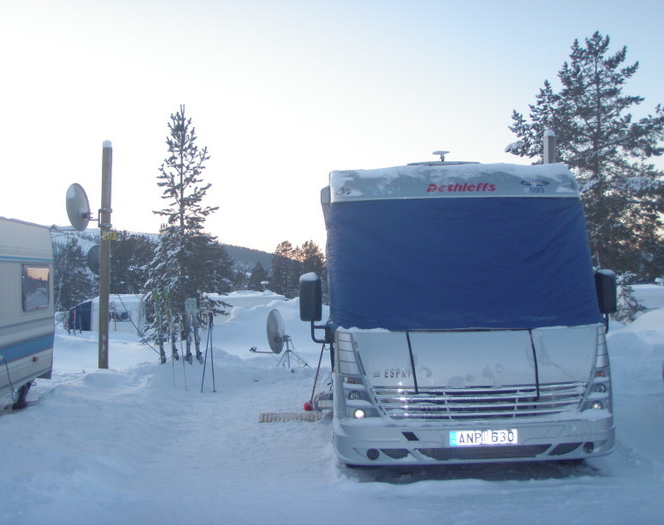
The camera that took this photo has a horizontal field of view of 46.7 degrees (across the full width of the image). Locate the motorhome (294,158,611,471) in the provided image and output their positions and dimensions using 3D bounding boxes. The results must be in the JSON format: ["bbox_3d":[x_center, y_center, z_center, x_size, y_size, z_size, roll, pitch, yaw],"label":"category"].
[{"bbox_3d":[1.190,0.523,9.433,2.420,2.800,7.000,-1,-2,1],"label":"motorhome"}]

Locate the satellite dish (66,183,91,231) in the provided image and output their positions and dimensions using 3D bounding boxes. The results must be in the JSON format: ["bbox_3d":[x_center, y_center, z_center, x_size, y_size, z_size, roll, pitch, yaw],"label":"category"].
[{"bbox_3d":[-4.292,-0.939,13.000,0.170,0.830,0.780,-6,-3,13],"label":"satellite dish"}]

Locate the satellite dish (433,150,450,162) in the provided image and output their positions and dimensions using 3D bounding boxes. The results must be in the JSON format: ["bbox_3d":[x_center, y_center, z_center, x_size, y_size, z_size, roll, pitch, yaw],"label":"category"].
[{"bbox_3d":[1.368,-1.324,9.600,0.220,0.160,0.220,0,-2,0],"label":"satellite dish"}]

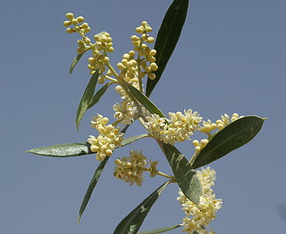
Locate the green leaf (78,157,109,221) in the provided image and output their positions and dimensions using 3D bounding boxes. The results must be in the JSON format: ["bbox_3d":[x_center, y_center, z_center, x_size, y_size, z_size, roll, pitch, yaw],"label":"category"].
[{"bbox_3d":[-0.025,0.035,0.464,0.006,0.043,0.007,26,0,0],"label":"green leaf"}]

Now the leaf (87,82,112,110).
[{"bbox_3d":[-0.023,-0.011,0.464,0.005,0.020,0.006,43,0,0],"label":"leaf"}]

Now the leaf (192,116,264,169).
[{"bbox_3d":[0.042,0.014,0.439,0.049,0.013,0.005,-37,-23,33],"label":"leaf"}]

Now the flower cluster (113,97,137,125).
[{"bbox_3d":[-0.009,-0.003,0.443,0.013,0.013,0.013,0,-18,0],"label":"flower cluster"}]

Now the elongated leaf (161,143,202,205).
[{"bbox_3d":[0.020,0.028,0.452,0.011,0.037,0.009,-31,0,0],"label":"elongated leaf"}]

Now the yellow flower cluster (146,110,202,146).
[{"bbox_3d":[0.016,0.006,0.457,0.029,0.017,0.017,-7,0,0],"label":"yellow flower cluster"}]

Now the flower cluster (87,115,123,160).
[{"bbox_3d":[-0.018,0.010,0.430,0.017,0.021,0.018,0,-18,0],"label":"flower cluster"}]

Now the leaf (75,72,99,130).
[{"bbox_3d":[-0.028,-0.008,0.458,0.007,0.033,0.006,20,0,0],"label":"leaf"}]

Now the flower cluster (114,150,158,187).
[{"bbox_3d":[-0.003,0.026,0.450,0.021,0.017,0.018,0,-18,0],"label":"flower cluster"}]

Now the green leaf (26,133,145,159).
[{"bbox_3d":[-0.027,0.014,0.445,0.061,0.011,0.005,-8,-52,-9],"label":"green leaf"}]

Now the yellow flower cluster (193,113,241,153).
[{"bbox_3d":[0.038,0.009,0.468,0.030,0.014,0.015,-40,0,0],"label":"yellow flower cluster"}]

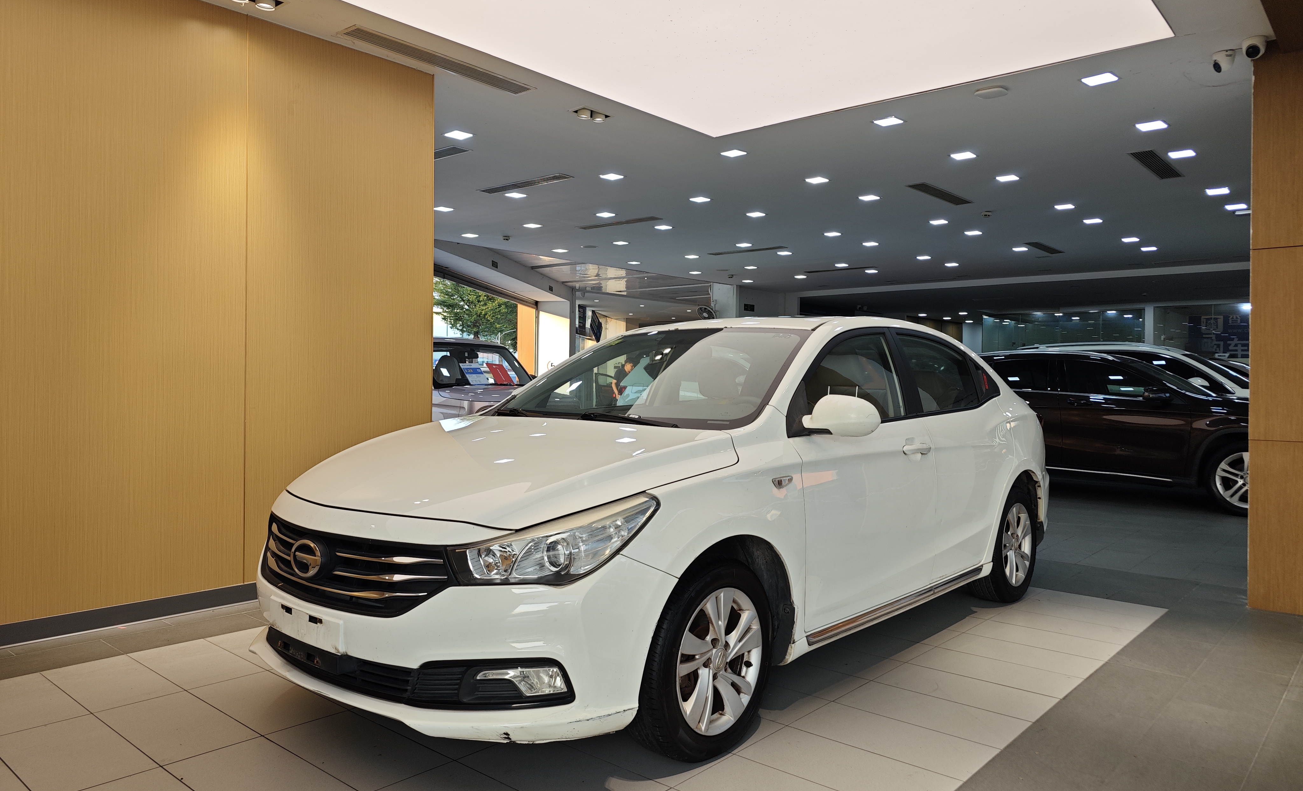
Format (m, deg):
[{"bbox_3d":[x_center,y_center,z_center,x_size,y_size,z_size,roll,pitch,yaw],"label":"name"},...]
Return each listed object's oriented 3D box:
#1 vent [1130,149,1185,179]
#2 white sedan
[{"bbox_3d":[4.189,-1.915,7.163,0.200,0.050,1.140,1,1,41],"label":"vent"},{"bbox_3d":[0.463,0.343,4.255,1.840,1.490,4.580,1,1,41],"label":"white sedan"}]

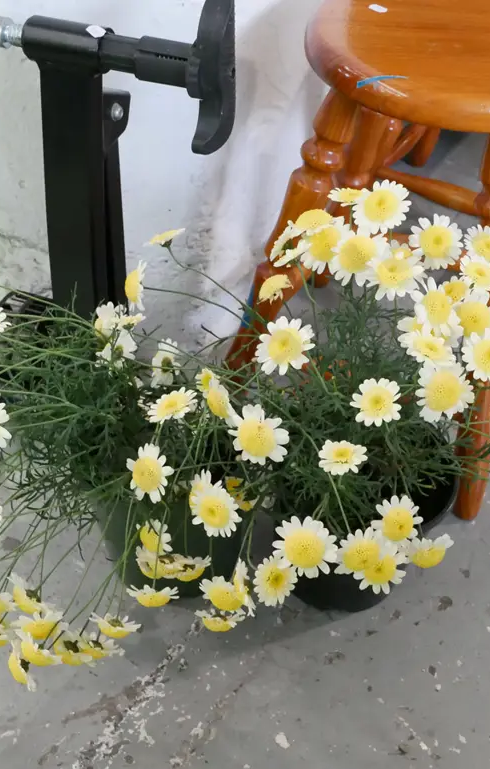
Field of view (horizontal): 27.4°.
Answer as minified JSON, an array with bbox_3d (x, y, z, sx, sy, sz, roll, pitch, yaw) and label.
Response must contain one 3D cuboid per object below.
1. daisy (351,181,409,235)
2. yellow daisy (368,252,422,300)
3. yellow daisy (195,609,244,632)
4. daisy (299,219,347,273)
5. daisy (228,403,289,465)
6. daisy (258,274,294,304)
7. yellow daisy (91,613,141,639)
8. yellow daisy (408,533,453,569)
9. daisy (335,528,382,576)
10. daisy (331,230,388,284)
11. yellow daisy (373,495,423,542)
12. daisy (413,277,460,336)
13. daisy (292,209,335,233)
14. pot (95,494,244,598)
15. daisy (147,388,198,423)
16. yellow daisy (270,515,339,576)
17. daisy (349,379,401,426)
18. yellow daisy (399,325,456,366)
[{"bbox_3d":[0.118,-0.153,0.870,0.051,0.017,0.051,21,88,18],"label":"daisy"},{"bbox_3d":[0.132,-0.096,0.890,0.048,0.017,0.048,27,65,23],"label":"yellow daisy"},{"bbox_3d":[-0.025,0.229,0.978,0.047,0.047,0.022,-2,72,-5],"label":"yellow daisy"},{"bbox_3d":[0.071,-0.123,0.902,0.049,0.049,0.020,33,20,26],"label":"daisy"},{"bbox_3d":[0.012,0.042,0.841,0.050,0.050,0.020,7,17,4],"label":"daisy"},{"bbox_3d":[0.029,-0.091,0.963,0.037,0.022,0.037,-5,37,36],"label":"daisy"},{"bbox_3d":[-0.117,0.219,0.915,0.046,0.017,0.046,13,3,10],"label":"yellow daisy"},{"bbox_3d":[0.176,0.157,0.953,0.045,0.045,0.021,-2,51,-5],"label":"yellow daisy"},{"bbox_3d":[0.101,0.147,0.870,0.048,0.048,0.018,11,12,9],"label":"daisy"},{"bbox_3d":[0.099,-0.111,0.876,0.050,0.020,0.050,13,77,10],"label":"daisy"},{"bbox_3d":[0.141,0.123,0.922,0.047,0.047,0.020,8,22,5],"label":"yellow daisy"},{"bbox_3d":[0.164,-0.067,0.860,0.051,0.051,0.018,-25,8,-26],"label":"daisy"},{"bbox_3d":[0.062,-0.143,0.890,0.048,0.018,0.048,-32,33,-30],"label":"daisy"},{"bbox_3d":[-0.079,0.122,1.105,0.193,0.186,0.193,1,46,-1],"label":"pot"},{"bbox_3d":[-0.066,0.019,0.915,0.049,0.015,0.049,-2,39,31],"label":"daisy"},{"bbox_3d":[0.050,0.137,0.850,0.054,0.054,0.019,5,6,3],"label":"yellow daisy"},{"bbox_3d":[0.117,0.016,0.900,0.046,0.015,0.046,16,72,13],"label":"daisy"},{"bbox_3d":[0.158,-0.034,0.870,0.050,0.016,0.050,-13,46,-27],"label":"yellow daisy"}]

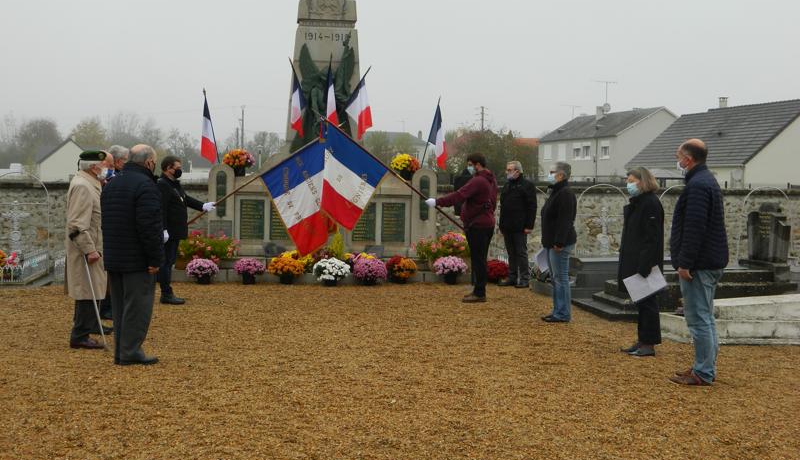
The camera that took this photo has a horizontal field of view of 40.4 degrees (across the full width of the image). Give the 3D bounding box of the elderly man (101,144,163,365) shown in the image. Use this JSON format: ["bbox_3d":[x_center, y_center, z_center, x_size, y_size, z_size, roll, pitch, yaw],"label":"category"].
[{"bbox_3d":[-2.058,0.184,8.420,0.340,1.694,0.520,-1,3,-39],"label":"elderly man"}]

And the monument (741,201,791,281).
[{"bbox_3d":[4.184,0.117,12.400,0.220,0.860,1.020,1,3,-4],"label":"monument"}]

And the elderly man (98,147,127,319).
[{"bbox_3d":[-2.844,0.027,10.860,0.360,1.735,0.530,0,3,-15],"label":"elderly man"}]

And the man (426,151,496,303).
[{"bbox_3d":[0.730,-0.030,12.900,0.840,1.770,0.520,1,3,1],"label":"man"}]

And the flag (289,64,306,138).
[{"bbox_3d":[-1.491,-1.884,15.800,0.280,1.050,0.270,1,3,6],"label":"flag"}]

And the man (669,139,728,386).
[{"bbox_3d":[2.233,0.238,8.035,0.420,1.780,0.530,2,3,20],"label":"man"}]

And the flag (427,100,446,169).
[{"bbox_3d":[0.552,-1.392,16.000,0.290,1.002,0.220,1,3,-6],"label":"flag"}]

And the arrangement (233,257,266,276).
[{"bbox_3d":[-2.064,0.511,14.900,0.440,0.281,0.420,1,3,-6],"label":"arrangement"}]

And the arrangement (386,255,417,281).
[{"bbox_3d":[0.025,0.572,15.250,0.430,0.380,0.420,0,3,-5],"label":"arrangement"}]

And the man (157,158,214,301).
[{"bbox_3d":[-2.460,-0.006,12.400,0.600,1.701,0.520,2,3,19],"label":"man"}]

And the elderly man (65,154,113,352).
[{"bbox_3d":[-2.704,0.159,9.400,0.400,1.690,0.500,0,3,-17],"label":"elderly man"}]

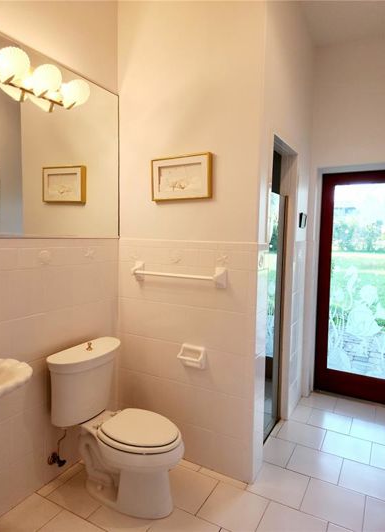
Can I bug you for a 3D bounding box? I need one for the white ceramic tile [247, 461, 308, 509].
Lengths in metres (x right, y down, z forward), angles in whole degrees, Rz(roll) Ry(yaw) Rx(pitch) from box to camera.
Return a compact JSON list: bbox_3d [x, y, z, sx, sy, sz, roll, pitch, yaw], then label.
[{"bbox_3d":[0.510,1.284,2.077,0.295,0.012,0.305,4,5,29],"label":"white ceramic tile"}]

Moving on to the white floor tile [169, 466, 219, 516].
[{"bbox_3d":[-0.046,1.278,2.035,0.305,0.012,0.305,4,5,29],"label":"white floor tile"}]

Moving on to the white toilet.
[{"bbox_3d":[-0.375,0.885,1.953,0.770,0.775,0.440,4,5,29],"label":"white toilet"}]

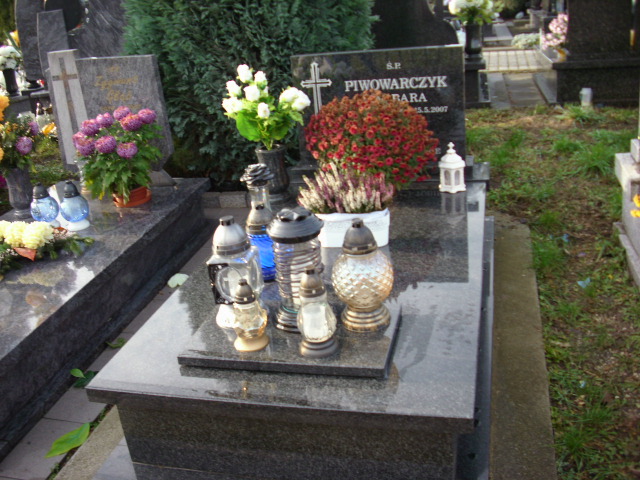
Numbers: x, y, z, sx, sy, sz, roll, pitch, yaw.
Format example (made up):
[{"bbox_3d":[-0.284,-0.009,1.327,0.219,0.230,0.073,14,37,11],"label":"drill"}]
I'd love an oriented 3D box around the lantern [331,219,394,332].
[{"bbox_3d":[0.117,0.089,1.914,0.180,0.306,0.180,1,23,14],"label":"lantern"}]

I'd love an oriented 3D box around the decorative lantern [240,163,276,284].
[{"bbox_3d":[-0.197,-0.065,2.277,0.125,0.372,0.125,1,22,14],"label":"decorative lantern"}]

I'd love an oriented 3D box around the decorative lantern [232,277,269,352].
[{"bbox_3d":[-0.197,0.198,1.867,0.091,0.197,0.091,1,23,14],"label":"decorative lantern"}]

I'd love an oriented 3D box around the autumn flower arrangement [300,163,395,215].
[{"bbox_3d":[0.097,-0.188,2.499,0.335,0.175,0.210,1,22,14],"label":"autumn flower arrangement"}]

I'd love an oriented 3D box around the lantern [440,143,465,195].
[{"bbox_3d":[0.579,-0.327,3.010,0.118,0.200,0.110,1,22,14],"label":"lantern"}]

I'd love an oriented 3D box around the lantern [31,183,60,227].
[{"bbox_3d":[-1.381,-0.183,3.424,0.139,0.210,0.139,1,23,14],"label":"lantern"}]

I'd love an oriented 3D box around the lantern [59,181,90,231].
[{"bbox_3d":[-1.201,-0.179,3.320,0.135,0.206,0.135,1,22,14],"label":"lantern"}]

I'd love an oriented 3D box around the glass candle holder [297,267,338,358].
[{"bbox_3d":[-0.010,0.178,1.736,0.100,0.229,0.100,1,22,14],"label":"glass candle holder"}]

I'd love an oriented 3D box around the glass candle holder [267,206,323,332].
[{"bbox_3d":[-0.064,0.081,1.929,0.154,0.342,0.154,1,23,14],"label":"glass candle holder"}]

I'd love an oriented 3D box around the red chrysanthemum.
[{"bbox_3d":[0.220,-0.408,2.931,0.570,0.477,0.541,1,23,14],"label":"red chrysanthemum"}]

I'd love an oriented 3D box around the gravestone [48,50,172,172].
[{"bbox_3d":[-1.169,-0.725,3.842,0.665,0.680,0.085,1,18,14],"label":"gravestone"}]

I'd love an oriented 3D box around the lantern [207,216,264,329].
[{"bbox_3d":[-0.234,0.087,1.910,0.130,0.310,0.130,1,22,14],"label":"lantern"}]

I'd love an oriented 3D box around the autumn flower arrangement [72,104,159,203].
[{"bbox_3d":[-1.037,-0.442,3.591,0.440,0.497,0.418,1,23,14],"label":"autumn flower arrangement"}]

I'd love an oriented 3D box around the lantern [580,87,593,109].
[{"bbox_3d":[2.317,-1.245,5.953,0.096,0.184,0.096,1,23,14],"label":"lantern"}]

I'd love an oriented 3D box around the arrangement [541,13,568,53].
[{"bbox_3d":[2.403,-2.108,6.950,0.320,0.350,0.300,1,22,14],"label":"arrangement"}]

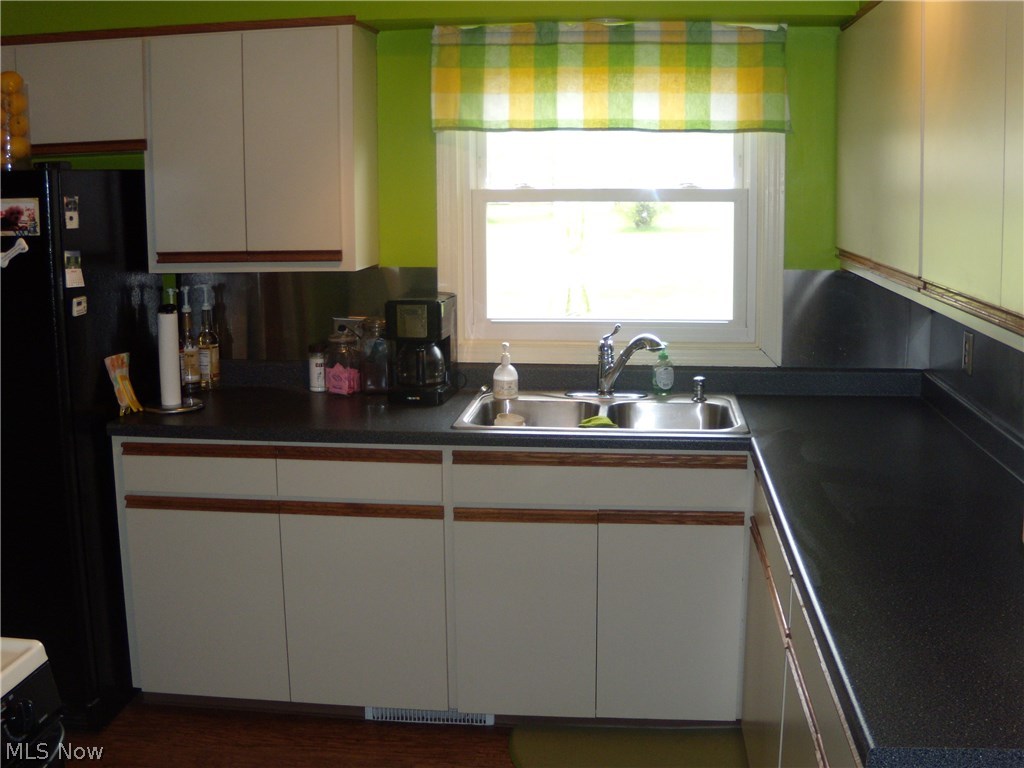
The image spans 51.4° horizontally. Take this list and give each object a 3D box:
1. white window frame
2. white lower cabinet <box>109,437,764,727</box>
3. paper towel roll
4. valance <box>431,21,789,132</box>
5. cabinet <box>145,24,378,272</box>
[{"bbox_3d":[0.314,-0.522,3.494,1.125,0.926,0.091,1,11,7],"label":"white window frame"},{"bbox_3d":[-0.225,0.541,3.430,1.877,0.861,0.608,1,11,7],"label":"white lower cabinet"},{"bbox_3d":[-1.071,-0.082,3.338,0.075,0.303,0.075,0,11,0],"label":"paper towel roll"},{"bbox_3d":[0.298,-0.958,3.340,1.123,0.338,0.086,1,11,7],"label":"valance"},{"bbox_3d":[-0.790,-0.740,3.420,0.667,0.739,0.291,1,11,7],"label":"cabinet"}]

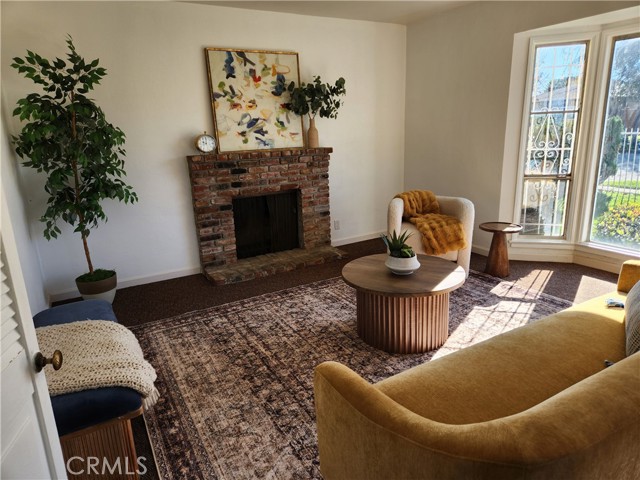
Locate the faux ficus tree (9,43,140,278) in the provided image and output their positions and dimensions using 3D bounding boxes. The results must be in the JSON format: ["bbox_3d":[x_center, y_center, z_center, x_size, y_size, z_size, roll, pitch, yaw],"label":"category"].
[{"bbox_3d":[-1.828,-0.582,3.298,0.680,1.840,0.620,-10,17,-28],"label":"faux ficus tree"}]

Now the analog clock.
[{"bbox_3d":[-1.065,-0.897,3.971,0.183,0.200,0.080,-10,17,-28],"label":"analog clock"}]

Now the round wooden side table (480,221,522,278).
[{"bbox_3d":[1.643,0.099,3.898,0.370,0.448,0.370,-10,17,-28],"label":"round wooden side table"}]

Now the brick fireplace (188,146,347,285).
[{"bbox_3d":[-0.453,-0.299,4.340,1.535,1.158,0.449,-10,17,-28],"label":"brick fireplace"}]

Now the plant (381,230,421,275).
[{"bbox_3d":[0.539,0.074,2.766,0.250,0.272,0.250,-2,15,1],"label":"plant"}]

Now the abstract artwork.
[{"bbox_3d":[-0.602,-1.349,4.172,0.935,0.935,0.035,-10,12,-28],"label":"abstract artwork"}]

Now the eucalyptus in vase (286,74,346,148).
[{"bbox_3d":[-0.025,-1.292,4.327,0.570,0.713,0.360,-10,17,-28],"label":"eucalyptus in vase"}]

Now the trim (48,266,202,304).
[{"bbox_3d":[-1.769,0.411,3.988,1.320,0.070,0.018,-10,17,-28],"label":"trim"}]

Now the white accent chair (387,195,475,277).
[{"bbox_3d":[1.088,-0.061,4.177,0.750,0.665,0.730,4,16,22],"label":"white accent chair"}]

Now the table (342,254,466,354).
[{"bbox_3d":[0.551,0.416,2.854,0.790,0.437,0.790,-2,15,1],"label":"table"}]

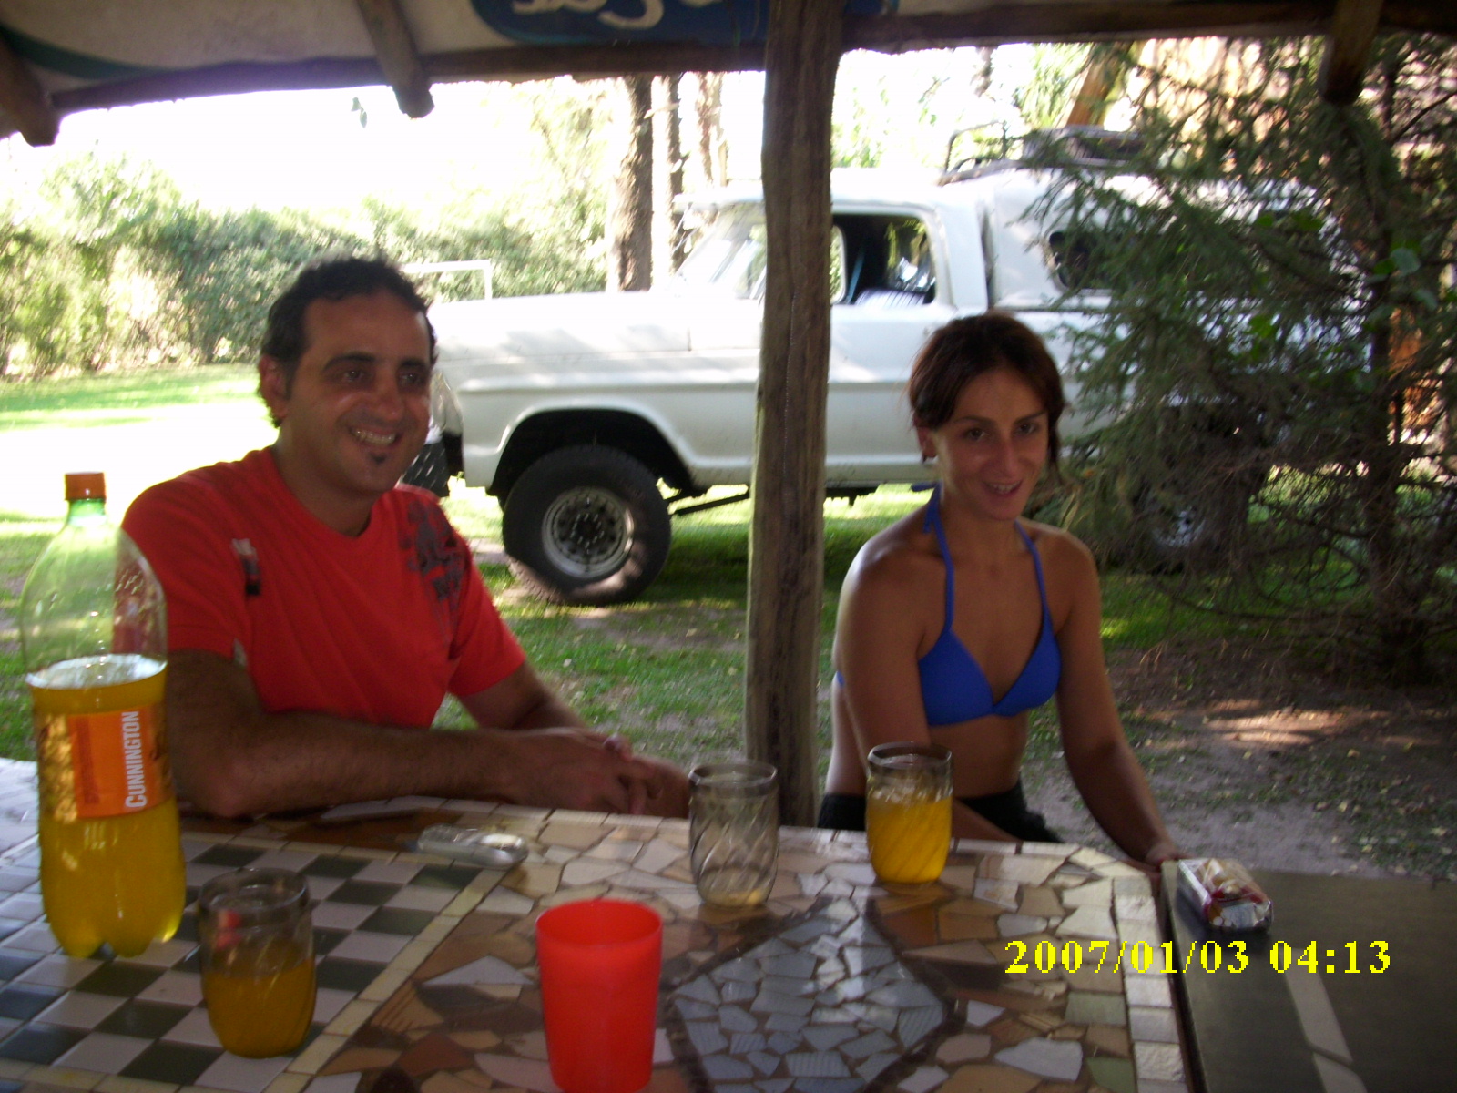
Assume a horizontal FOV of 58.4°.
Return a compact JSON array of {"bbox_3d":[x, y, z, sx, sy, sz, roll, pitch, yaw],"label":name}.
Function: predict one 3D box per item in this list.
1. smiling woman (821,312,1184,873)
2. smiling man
[{"bbox_3d":[0.296,0.351,1.496,0.470,1.220,0.740,-5,11,-30],"label":"smiling woman"},{"bbox_3d":[-0.303,0.335,1.403,0.550,1.270,0.760,-9,13,-44],"label":"smiling man"}]

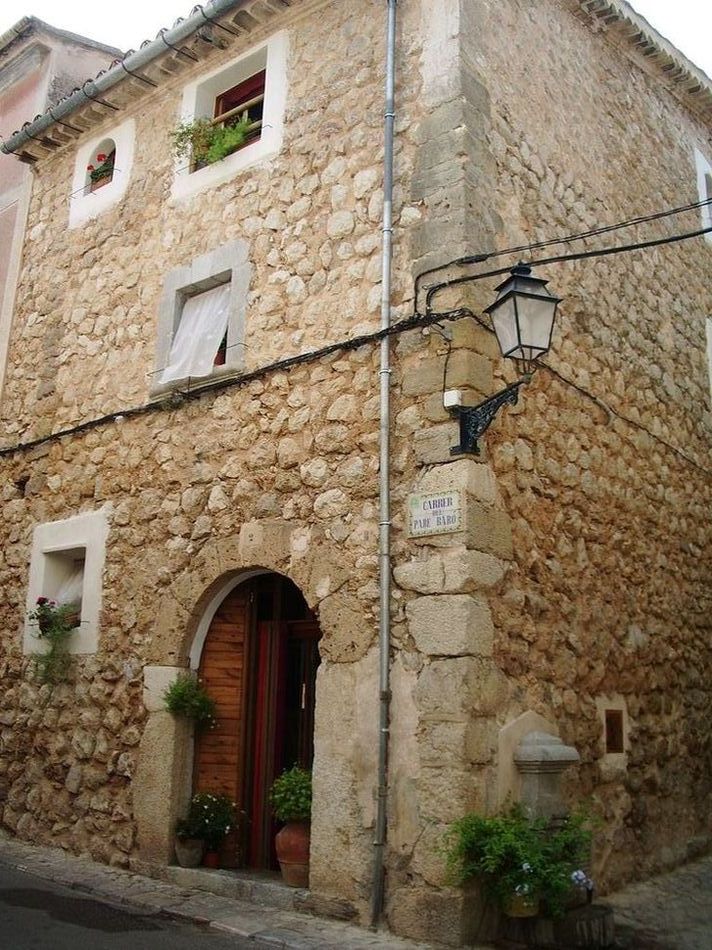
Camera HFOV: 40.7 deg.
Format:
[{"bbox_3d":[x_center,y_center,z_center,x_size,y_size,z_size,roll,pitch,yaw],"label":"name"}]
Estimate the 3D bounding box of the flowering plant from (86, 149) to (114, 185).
[{"bbox_3d":[-3.242,-3.927,12.336,0.440,0.500,0.270,-10,-18,38],"label":"flowering plant"}]

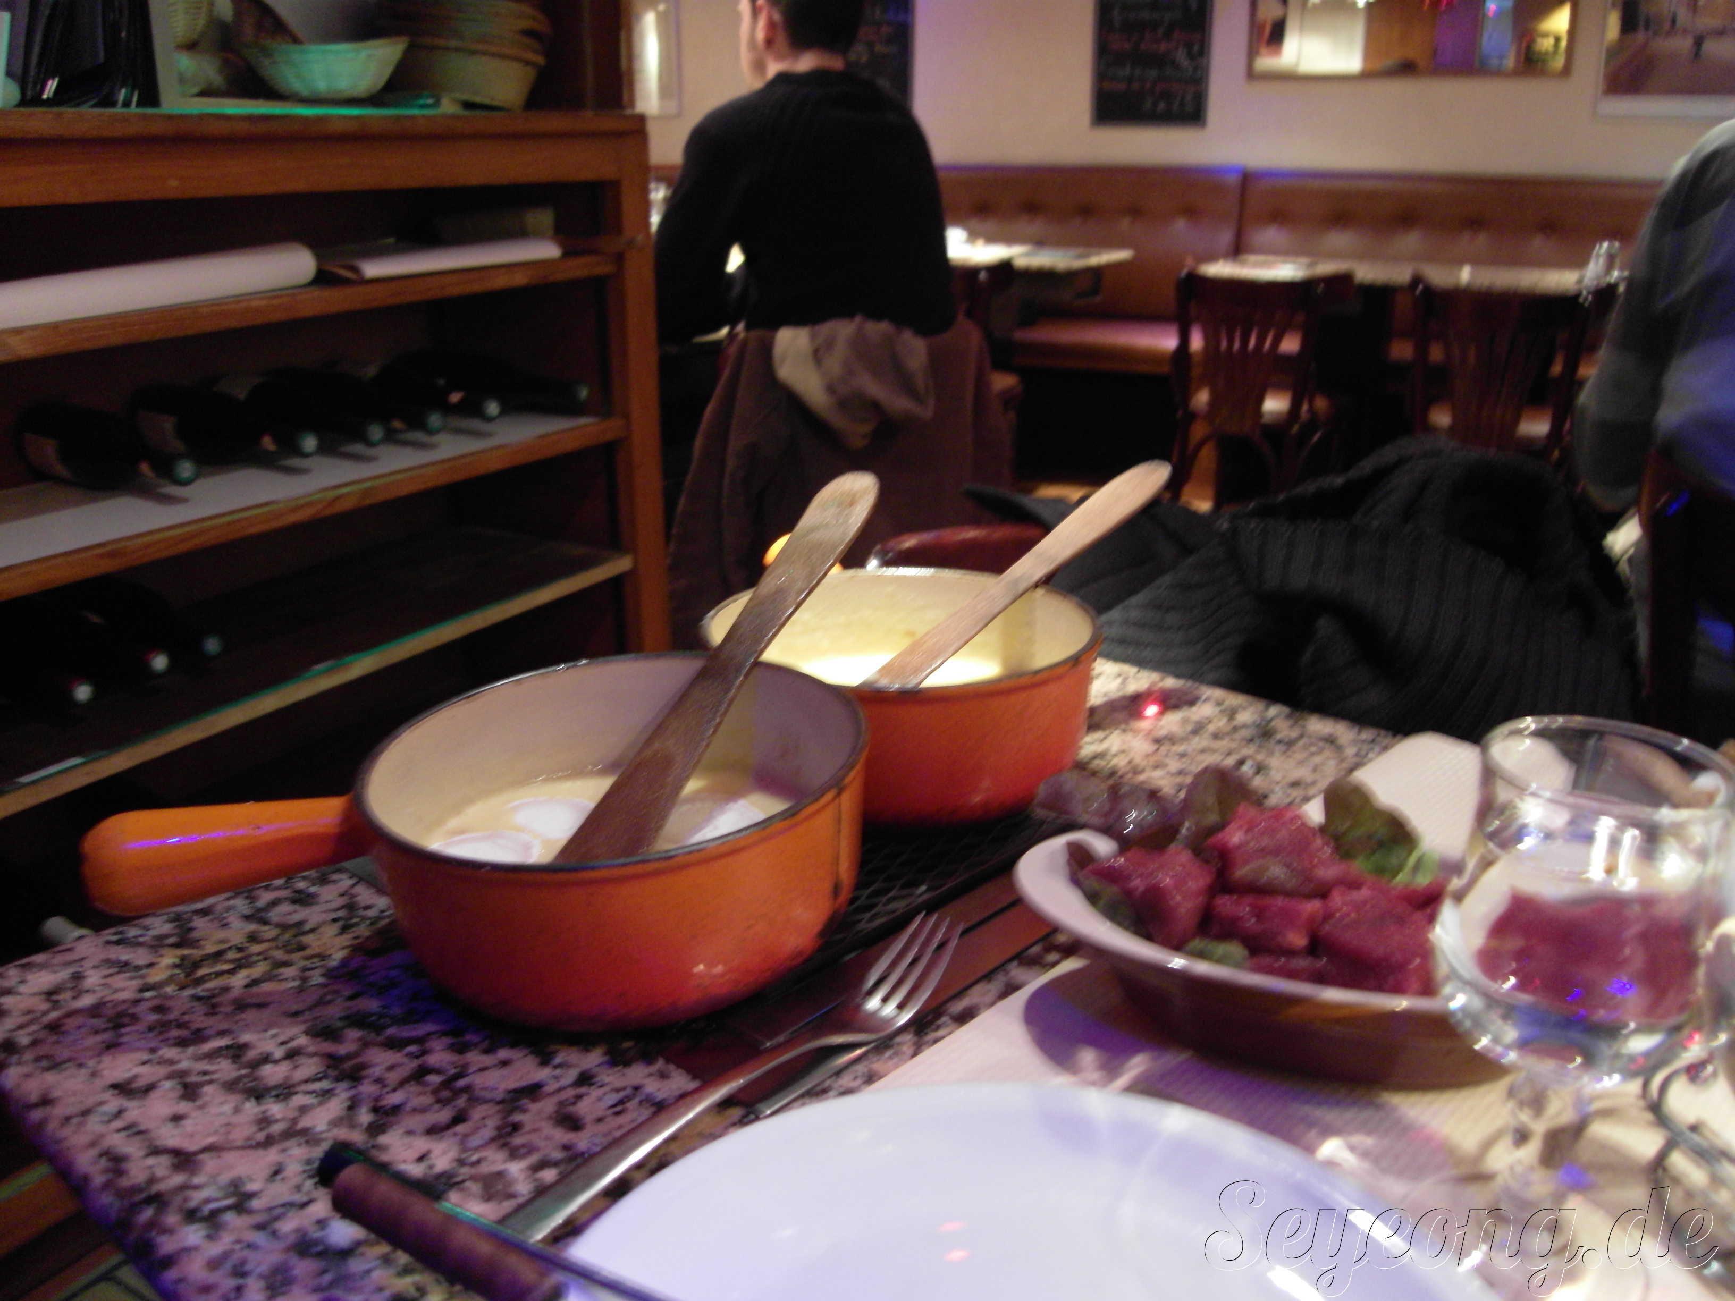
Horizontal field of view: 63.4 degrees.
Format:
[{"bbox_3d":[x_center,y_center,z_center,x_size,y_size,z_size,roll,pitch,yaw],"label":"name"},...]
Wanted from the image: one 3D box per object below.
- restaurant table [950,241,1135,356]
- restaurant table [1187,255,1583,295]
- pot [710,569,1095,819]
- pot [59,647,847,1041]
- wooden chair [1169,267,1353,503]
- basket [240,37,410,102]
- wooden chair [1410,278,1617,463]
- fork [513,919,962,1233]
[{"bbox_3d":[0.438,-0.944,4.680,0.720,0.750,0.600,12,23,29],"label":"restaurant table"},{"bbox_3d":[1.499,-0.704,4.027,1.060,0.750,0.600,12,23,29],"label":"restaurant table"},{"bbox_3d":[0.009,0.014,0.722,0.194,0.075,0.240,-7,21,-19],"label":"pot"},{"bbox_3d":[-0.139,0.078,0.547,0.287,0.076,0.194,-9,22,-17],"label":"pot"},{"bbox_3d":[0.996,-0.533,3.470,0.410,0.810,0.470,12,23,29],"label":"wooden chair"},{"bbox_3d":[-0.661,-0.708,1.710,0.210,0.077,0.210,12,23,29],"label":"basket"},{"bbox_3d":[1.462,-0.446,3.236,0.410,0.810,0.470,12,23,29],"label":"wooden chair"},{"bbox_3d":[-0.038,0.141,0.485,0.026,0.022,0.207,16,30,38],"label":"fork"}]

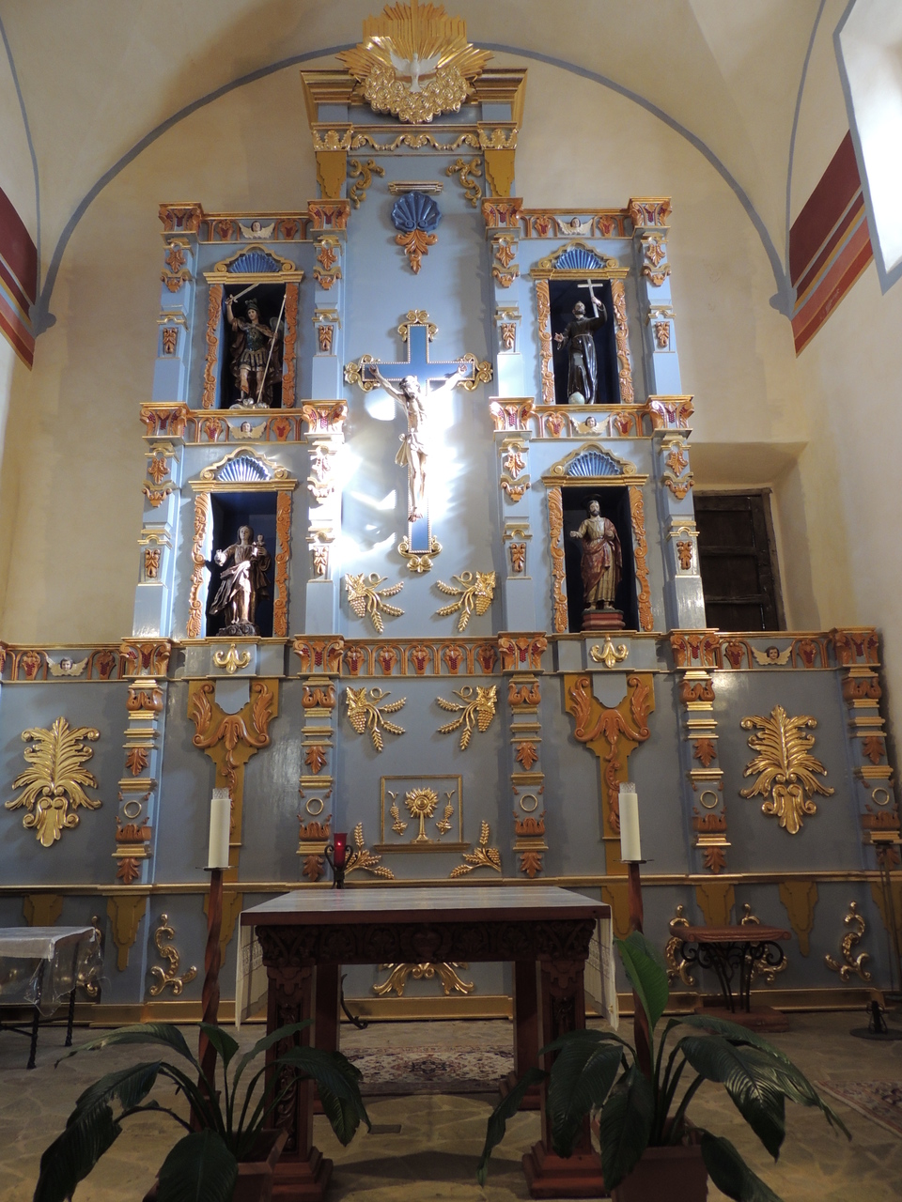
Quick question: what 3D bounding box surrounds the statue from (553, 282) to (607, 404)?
[{"bbox_3d":[1.181,-2.303,7.481,0.492,1.346,0.400,-2,-15,4],"label":"statue"}]

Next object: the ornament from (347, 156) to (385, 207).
[{"bbox_3d":[-0.776,-3.878,7.732,0.341,0.558,0.070,-1,-15,-1],"label":"ornament"}]

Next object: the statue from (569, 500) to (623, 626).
[{"bbox_3d":[1.224,-0.306,6.976,0.422,1.186,0.380,-4,-15,9],"label":"statue"}]

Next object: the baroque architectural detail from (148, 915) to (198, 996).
[{"bbox_3d":[-1.975,2.536,5.996,0.323,0.542,0.080,-1,-15,-1],"label":"baroque architectural detail"}]

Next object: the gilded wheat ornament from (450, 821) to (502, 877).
[{"bbox_3d":[0.190,1.891,6.352,0.387,0.425,0.060,-1,-15,-1],"label":"gilded wheat ornament"}]

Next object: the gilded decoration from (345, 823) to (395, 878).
[{"bbox_3d":[-0.609,1.857,6.192,0.388,0.403,0.070,-1,-15,-1],"label":"gilded decoration"}]

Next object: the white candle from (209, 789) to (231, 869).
[{"bbox_3d":[-0.996,0.983,3.605,0.086,0.325,0.086,-1,-16,0],"label":"white candle"}]

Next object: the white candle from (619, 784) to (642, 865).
[{"bbox_3d":[0.776,0.958,3.618,0.086,0.335,0.086,-1,-16,0],"label":"white candle"}]

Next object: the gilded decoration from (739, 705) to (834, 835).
[{"bbox_3d":[2.563,1.289,6.410,0.724,0.975,0.100,-1,-15,-1],"label":"gilded decoration"}]

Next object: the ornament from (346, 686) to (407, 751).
[{"bbox_3d":[-0.577,0.910,6.441,0.467,0.504,0.080,-1,-15,-1],"label":"ornament"}]

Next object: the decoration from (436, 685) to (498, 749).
[{"bbox_3d":[0.127,0.925,6.583,0.476,0.497,0.080,-1,-16,0],"label":"decoration"}]

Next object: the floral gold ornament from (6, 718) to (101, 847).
[{"bbox_3d":[-3.066,1.403,6.461,0.743,0.977,0.080,-1,-15,-1],"label":"floral gold ornament"}]

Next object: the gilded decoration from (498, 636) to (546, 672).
[{"bbox_3d":[0.564,0.425,6.649,0.379,0.333,0.190,-1,-15,-1],"label":"gilded decoration"}]

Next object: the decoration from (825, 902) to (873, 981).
[{"bbox_3d":[2.931,2.538,6.203,0.348,0.560,0.060,-1,-15,-1],"label":"decoration"}]

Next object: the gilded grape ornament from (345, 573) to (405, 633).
[{"bbox_3d":[-0.621,0.014,6.834,0.491,0.498,0.080,-1,-16,0],"label":"gilded grape ornament"}]

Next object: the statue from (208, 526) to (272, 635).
[{"bbox_3d":[-1.766,-0.160,7.003,0.451,0.951,0.320,-1,-16,0],"label":"statue"}]

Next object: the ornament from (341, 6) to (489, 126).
[{"bbox_3d":[-0.342,-5.096,7.839,1.503,1.659,0.320,-1,-15,-1],"label":"ornament"}]

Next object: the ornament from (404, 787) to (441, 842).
[{"bbox_3d":[-0.220,1.641,6.393,0.269,0.406,0.060,-1,-16,0],"label":"ornament"}]

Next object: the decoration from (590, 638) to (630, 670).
[{"bbox_3d":[1.220,0.399,6.414,0.293,0.247,0.060,-1,-15,-1],"label":"decoration"}]

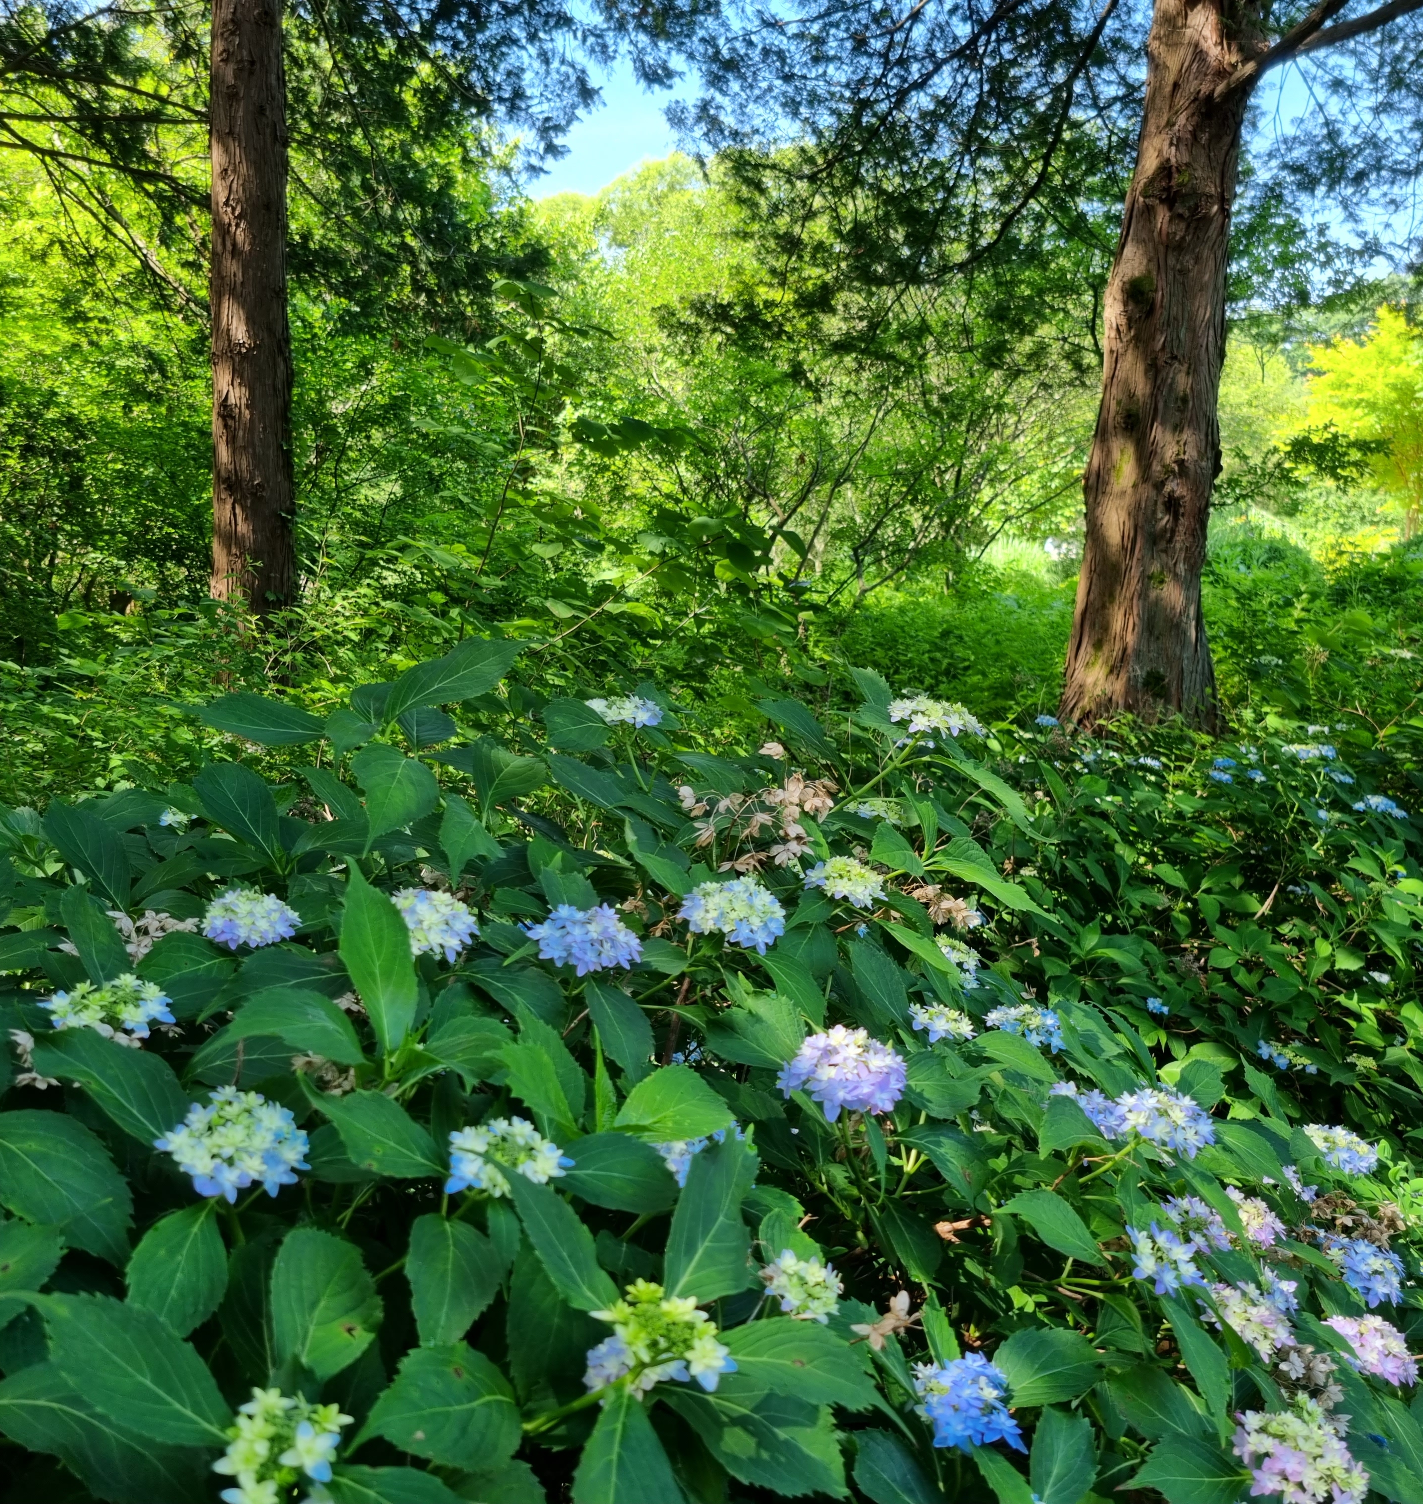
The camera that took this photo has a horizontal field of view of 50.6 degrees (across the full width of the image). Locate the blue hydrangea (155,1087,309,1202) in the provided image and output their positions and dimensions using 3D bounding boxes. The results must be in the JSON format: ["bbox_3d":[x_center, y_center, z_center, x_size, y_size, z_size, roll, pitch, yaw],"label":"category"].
[{"bbox_3d":[-0.381,0.314,1.200,0.116,0.075,0.116,0,26,0],"label":"blue hydrangea"}]

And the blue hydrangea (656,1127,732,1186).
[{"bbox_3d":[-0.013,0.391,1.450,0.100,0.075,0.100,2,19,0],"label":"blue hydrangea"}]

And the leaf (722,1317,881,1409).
[{"bbox_3d":[0.066,0.425,1.050,0.120,0.030,0.075,18,35,12],"label":"leaf"}]

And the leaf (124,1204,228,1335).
[{"bbox_3d":[-0.387,0.376,1.100,0.070,0.095,0.030,23,-40,-11],"label":"leaf"}]

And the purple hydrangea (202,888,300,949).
[{"bbox_3d":[-0.483,0.175,1.580,0.102,0.062,0.102,0,13,0],"label":"purple hydrangea"}]

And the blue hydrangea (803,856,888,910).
[{"bbox_3d":[0.187,0.182,2.100,0.117,0.072,0.112,3,20,5],"label":"blue hydrangea"}]

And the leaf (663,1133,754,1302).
[{"bbox_3d":[-0.002,0.328,1.060,0.063,0.105,0.060,0,7,0],"label":"leaf"}]

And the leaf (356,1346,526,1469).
[{"bbox_3d":[-0.180,0.433,1.000,0.115,0.030,0.075,-15,45,-12],"label":"leaf"}]

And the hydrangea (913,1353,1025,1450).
[{"bbox_3d":[0.216,0.548,1.270,0.095,0.080,0.090,4,24,11],"label":"hydrangea"}]

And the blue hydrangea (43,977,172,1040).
[{"bbox_3d":[-0.545,0.231,1.360,0.118,0.050,0.110,0,10,0],"label":"blue hydrangea"}]

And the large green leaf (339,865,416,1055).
[{"bbox_3d":[-0.294,0.183,1.330,0.066,0.170,0.030,-7,-15,-11],"label":"large green leaf"}]

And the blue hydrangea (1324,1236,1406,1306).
[{"bbox_3d":[0.624,0.495,1.450,0.090,0.070,0.090,13,23,0],"label":"blue hydrangea"}]

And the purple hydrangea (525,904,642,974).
[{"bbox_3d":[-0.148,0.216,1.750,0.135,0.080,0.125,1,20,-5],"label":"purple hydrangea"}]

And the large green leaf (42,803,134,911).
[{"bbox_3d":[-0.757,0.126,1.825,0.090,0.174,0.035,-36,-18,-19],"label":"large green leaf"}]

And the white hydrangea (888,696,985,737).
[{"bbox_3d":[0.279,-0.044,1.870,0.120,0.050,0.105,1,7,8],"label":"white hydrangea"}]

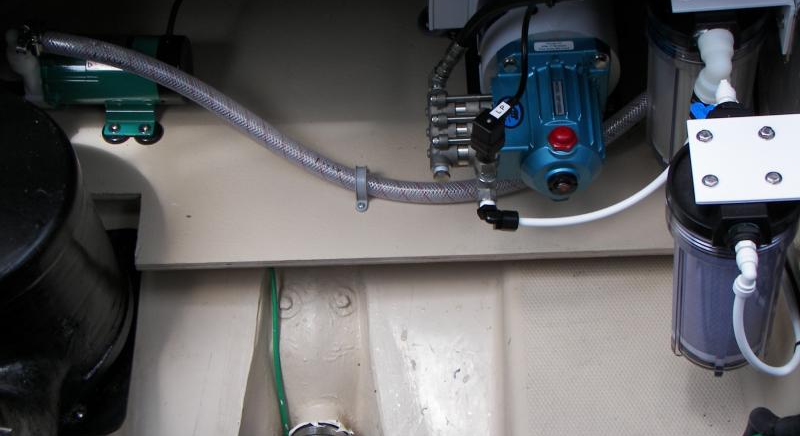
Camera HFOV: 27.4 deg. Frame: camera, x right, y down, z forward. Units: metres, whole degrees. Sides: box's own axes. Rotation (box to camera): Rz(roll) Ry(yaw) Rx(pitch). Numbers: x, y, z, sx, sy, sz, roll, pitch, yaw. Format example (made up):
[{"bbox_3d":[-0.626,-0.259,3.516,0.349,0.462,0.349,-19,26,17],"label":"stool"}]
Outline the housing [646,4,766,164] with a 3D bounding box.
[{"bbox_3d":[0.332,-0.151,1.791,0.130,0.290,0.135,-2,53,5],"label":"housing"}]

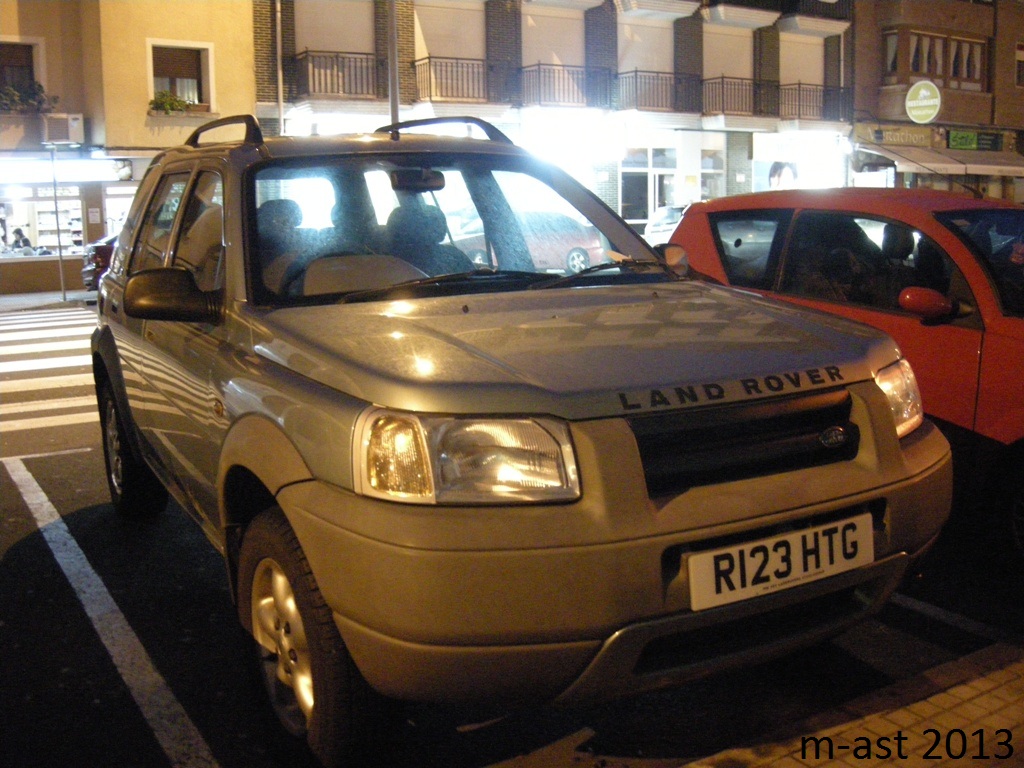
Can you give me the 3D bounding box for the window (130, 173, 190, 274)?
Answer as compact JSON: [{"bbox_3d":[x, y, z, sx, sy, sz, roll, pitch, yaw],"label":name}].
[{"bbox_3d":[-1.325,-0.590,3.877,0.060,0.370,0.750,15,0,-31],"label":"window"}]

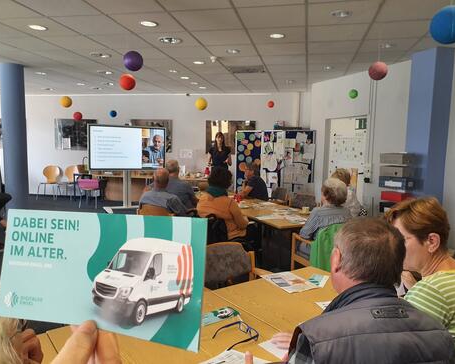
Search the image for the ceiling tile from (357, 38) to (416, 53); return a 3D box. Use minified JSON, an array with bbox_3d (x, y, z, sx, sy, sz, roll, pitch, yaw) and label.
[{"bbox_3d":[1.907,-1.631,4.359,0.620,0.030,0.610,2,6,12],"label":"ceiling tile"}]

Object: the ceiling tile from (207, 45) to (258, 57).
[{"bbox_3d":[0.075,-1.684,4.670,0.615,0.030,0.600,3,6,12],"label":"ceiling tile"}]

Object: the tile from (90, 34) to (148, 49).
[{"bbox_3d":[-1.263,-1.698,4.421,0.620,0.030,0.610,2,6,12],"label":"tile"}]

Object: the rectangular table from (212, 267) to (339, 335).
[{"bbox_3d":[0.417,0.937,1.754,0.700,0.740,0.760,-3,7,-35],"label":"rectangular table"}]

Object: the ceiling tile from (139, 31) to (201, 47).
[{"bbox_3d":[-0.655,-1.672,4.290,0.620,0.030,0.610,2,6,12],"label":"ceiling tile"}]

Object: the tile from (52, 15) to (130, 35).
[{"bbox_3d":[-1.378,-1.624,3.779,0.615,0.030,0.600,3,6,12],"label":"tile"}]

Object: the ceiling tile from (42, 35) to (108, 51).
[{"bbox_3d":[-1.853,-1.708,4.482,0.615,0.030,0.600,3,6,12],"label":"ceiling tile"}]

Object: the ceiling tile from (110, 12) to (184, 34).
[{"bbox_3d":[-0.784,-1.612,3.700,0.620,0.030,0.610,2,6,12],"label":"ceiling tile"}]

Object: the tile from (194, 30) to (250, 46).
[{"bbox_3d":[-0.047,-1.647,4.160,0.620,0.030,0.610,2,6,12],"label":"tile"}]

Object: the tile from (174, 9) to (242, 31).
[{"bbox_3d":[-0.176,-1.569,3.521,0.615,0.030,0.600,3,6,12],"label":"tile"}]

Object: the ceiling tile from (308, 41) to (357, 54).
[{"bbox_3d":[1.276,-1.630,4.412,0.615,0.030,0.600,3,6,12],"label":"ceiling tile"}]

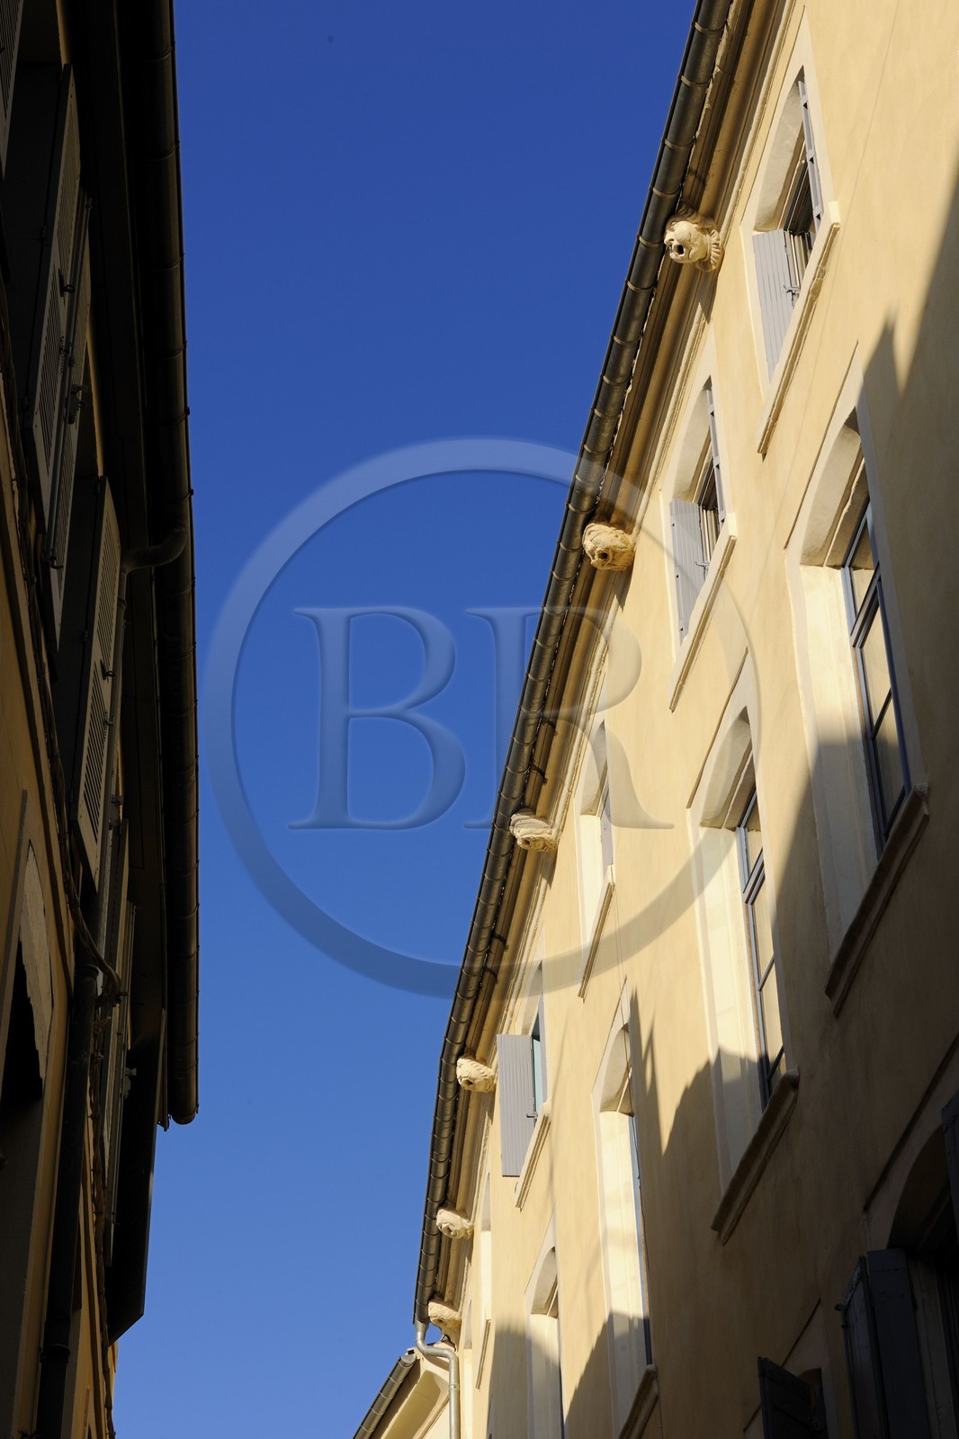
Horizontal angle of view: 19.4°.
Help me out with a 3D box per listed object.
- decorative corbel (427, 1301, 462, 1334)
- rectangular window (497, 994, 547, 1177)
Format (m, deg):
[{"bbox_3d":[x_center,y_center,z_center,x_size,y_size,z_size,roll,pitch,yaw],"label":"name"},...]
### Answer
[{"bbox_3d":[-0.343,5.988,28.028,0.320,0.280,0.240,1,-35,-3],"label":"decorative corbel"},{"bbox_3d":[0.382,2.689,21.369,0.304,1.288,1.187,3,-35,-6],"label":"rectangular window"}]

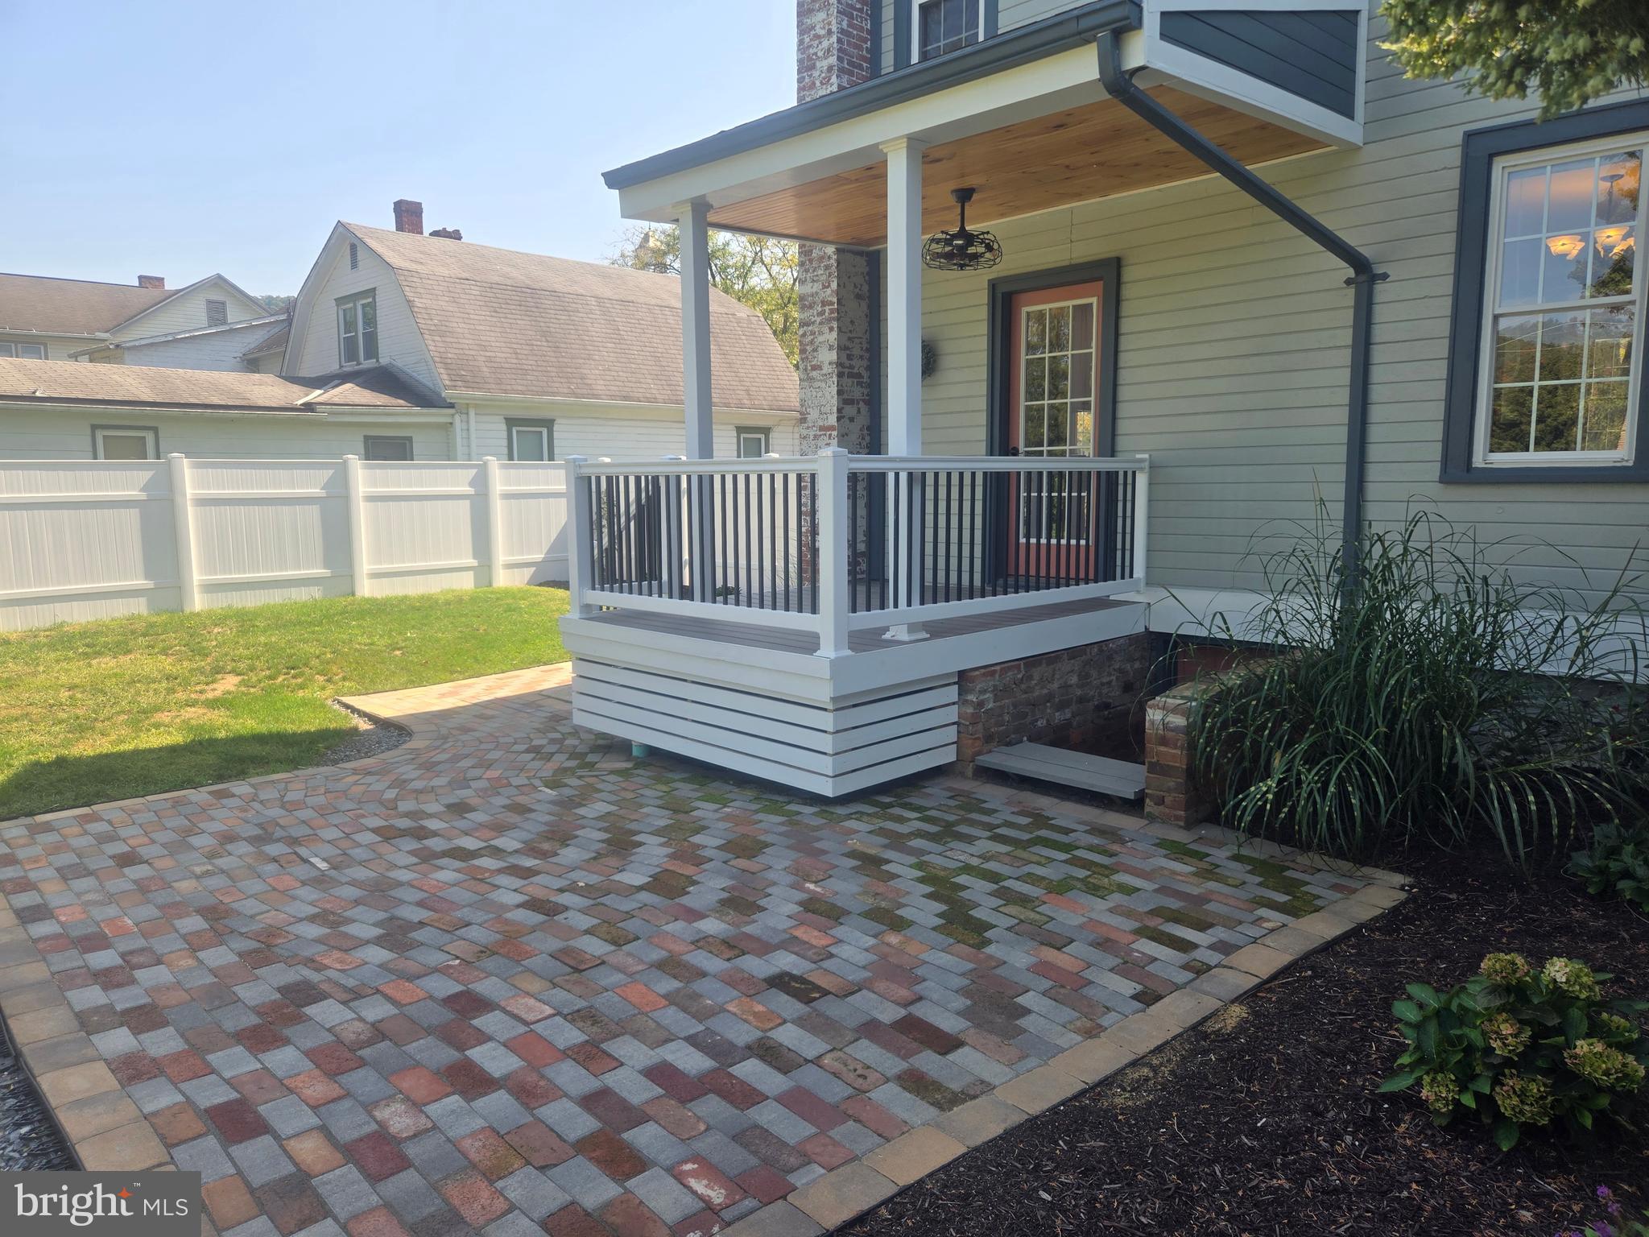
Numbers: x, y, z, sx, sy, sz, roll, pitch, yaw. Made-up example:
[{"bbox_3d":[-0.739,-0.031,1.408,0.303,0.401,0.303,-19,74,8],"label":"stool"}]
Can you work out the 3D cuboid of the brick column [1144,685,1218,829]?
[{"bbox_3d":[1.644,0.630,5.033,0.205,0.570,0.300,7,10,45],"label":"brick column"}]

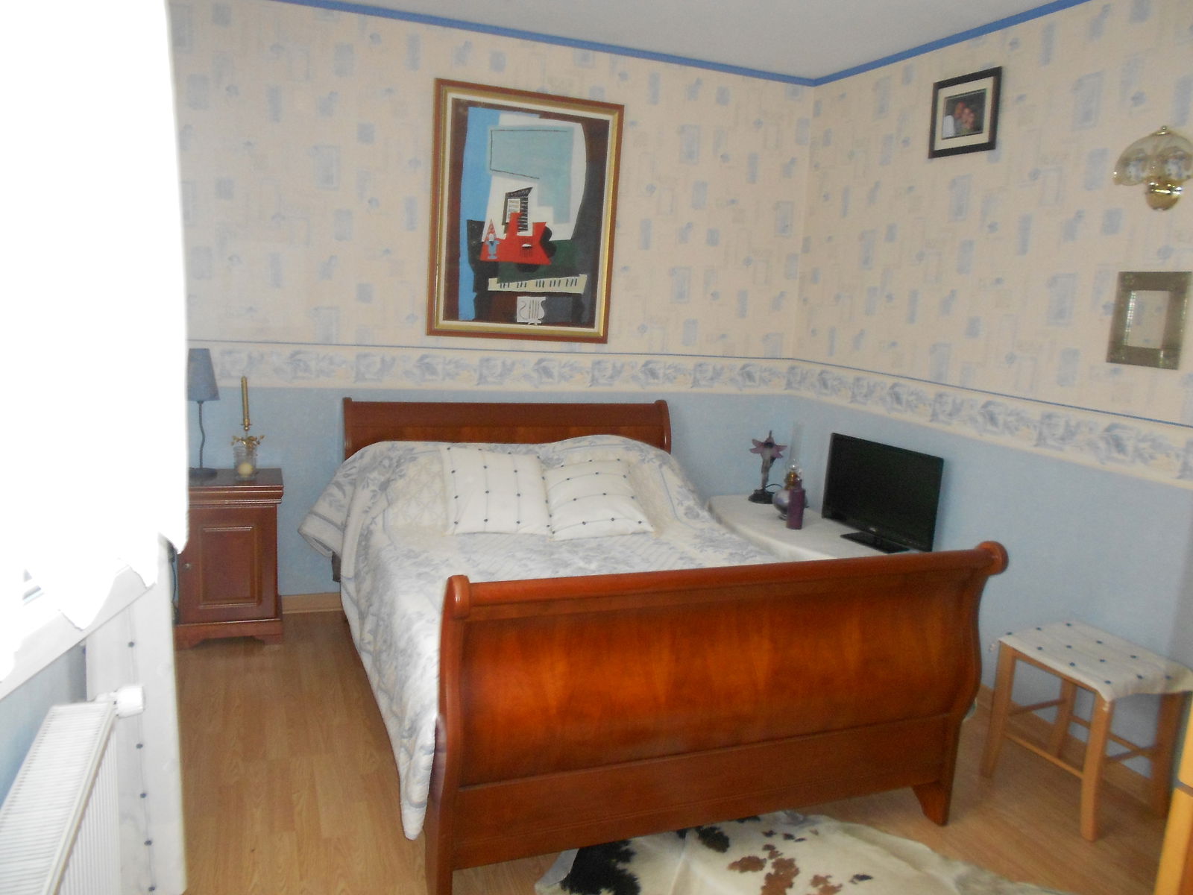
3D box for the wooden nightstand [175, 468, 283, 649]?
[{"bbox_3d":[-1.464,0.439,3.589,0.391,0.641,0.337,-1,11,-21],"label":"wooden nightstand"}]

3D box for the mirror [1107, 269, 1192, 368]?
[{"bbox_3d":[1.689,-0.390,2.732,0.025,0.282,0.237,-1,11,-21],"label":"mirror"}]

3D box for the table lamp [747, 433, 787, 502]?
[{"bbox_3d":[0.846,0.094,4.427,0.146,0.347,0.146,-1,11,-21],"label":"table lamp"}]

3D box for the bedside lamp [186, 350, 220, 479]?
[{"bbox_3d":[-1.558,-0.130,3.517,0.151,0.493,0.151,-1,11,-21],"label":"bedside lamp"}]

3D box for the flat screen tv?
[{"bbox_3d":[1.183,0.198,3.722,0.171,0.418,0.564,-3,12,-33],"label":"flat screen tv"}]

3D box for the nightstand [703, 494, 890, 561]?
[{"bbox_3d":[0.877,0.580,4.056,0.584,0.473,1.213,-1,11,-21],"label":"nightstand"}]

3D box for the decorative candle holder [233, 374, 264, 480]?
[{"bbox_3d":[-1.378,-0.079,3.543,0.116,0.403,0.116,-1,11,-21],"label":"decorative candle holder"}]

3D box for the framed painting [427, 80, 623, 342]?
[{"bbox_3d":[-0.308,-0.997,3.916,0.836,1.047,0.040,-1,11,-21],"label":"framed painting"}]

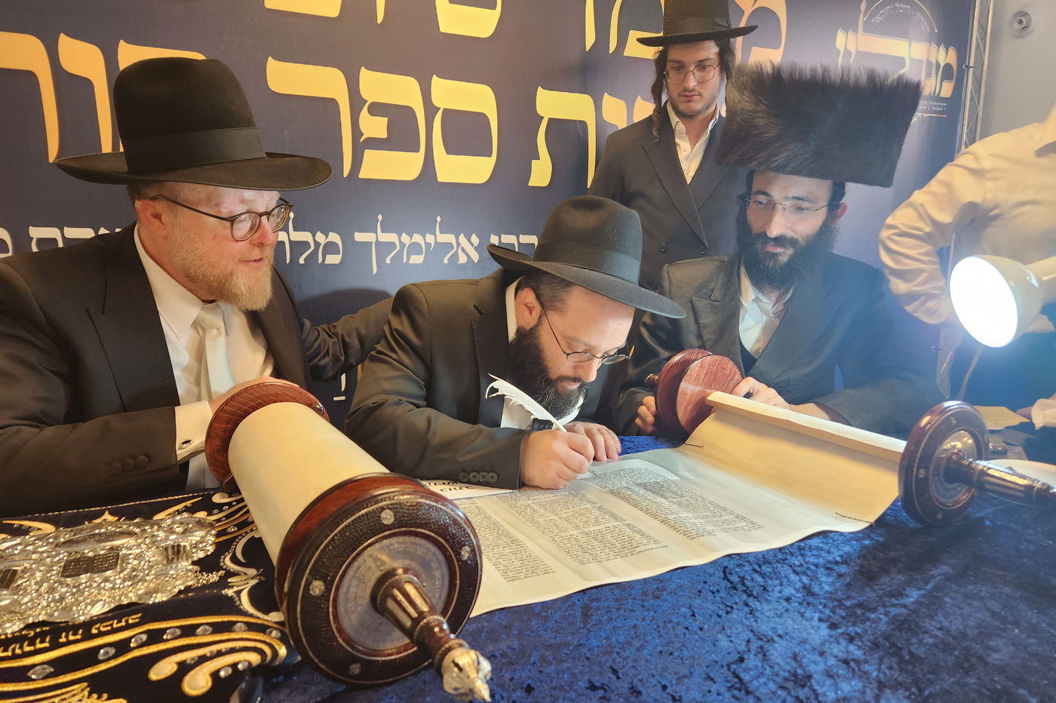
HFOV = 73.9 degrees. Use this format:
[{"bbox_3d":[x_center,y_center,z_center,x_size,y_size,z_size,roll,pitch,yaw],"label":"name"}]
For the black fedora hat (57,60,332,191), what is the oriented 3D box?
[{"bbox_3d":[-0.460,-0.306,0.957,0.370,0.155,0.330,8,17,23],"label":"black fedora hat"}]

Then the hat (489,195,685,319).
[{"bbox_3d":[0.107,-0.172,1.215,0.365,0.150,0.330,20,12,37],"label":"hat"}]

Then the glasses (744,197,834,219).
[{"bbox_3d":[0.506,-0.285,1.327,0.140,0.040,0.140,9,23,41],"label":"glasses"}]

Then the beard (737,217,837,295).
[{"bbox_3d":[0.487,-0.181,1.315,0.150,0.135,0.110,9,23,41],"label":"beard"}]

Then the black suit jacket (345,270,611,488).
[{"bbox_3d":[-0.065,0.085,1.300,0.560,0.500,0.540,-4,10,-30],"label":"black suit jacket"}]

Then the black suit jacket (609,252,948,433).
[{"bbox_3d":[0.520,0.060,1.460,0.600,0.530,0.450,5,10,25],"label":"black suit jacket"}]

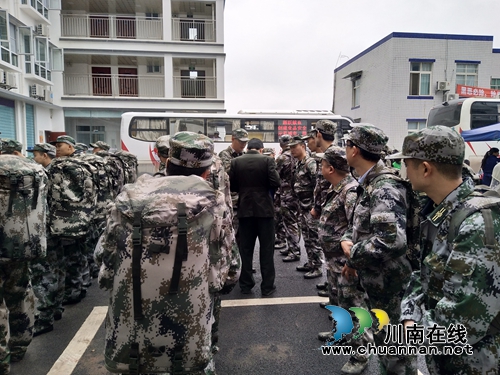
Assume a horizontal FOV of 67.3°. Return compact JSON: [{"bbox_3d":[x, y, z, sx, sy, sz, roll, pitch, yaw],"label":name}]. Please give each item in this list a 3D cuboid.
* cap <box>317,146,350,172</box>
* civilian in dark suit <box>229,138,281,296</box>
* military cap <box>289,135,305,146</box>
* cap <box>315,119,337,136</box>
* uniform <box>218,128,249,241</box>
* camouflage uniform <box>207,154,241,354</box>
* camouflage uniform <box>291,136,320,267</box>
[{"bbox_3d":[0.700,-0.239,3.150,0.265,0.140,0.185,20,13,21],"label":"cap"},{"bbox_3d":[0.056,0.303,4.172,0.560,1.690,0.380,0,6,-3],"label":"civilian in dark suit"},{"bbox_3d":[0.582,-0.570,4.600,0.235,0.120,0.180,-7,9,-34],"label":"military cap"},{"bbox_3d":[0.779,-0.615,3.850,0.240,0.130,0.180,17,15,39],"label":"cap"},{"bbox_3d":[-0.167,0.219,4.646,0.520,1.740,0.340,-4,7,-37],"label":"uniform"},{"bbox_3d":[-0.358,0.476,2.712,0.550,1.600,0.420,0,6,-3],"label":"camouflage uniform"},{"bbox_3d":[0.712,0.264,4.731,0.330,1.620,0.480,-3,7,-30],"label":"camouflage uniform"}]

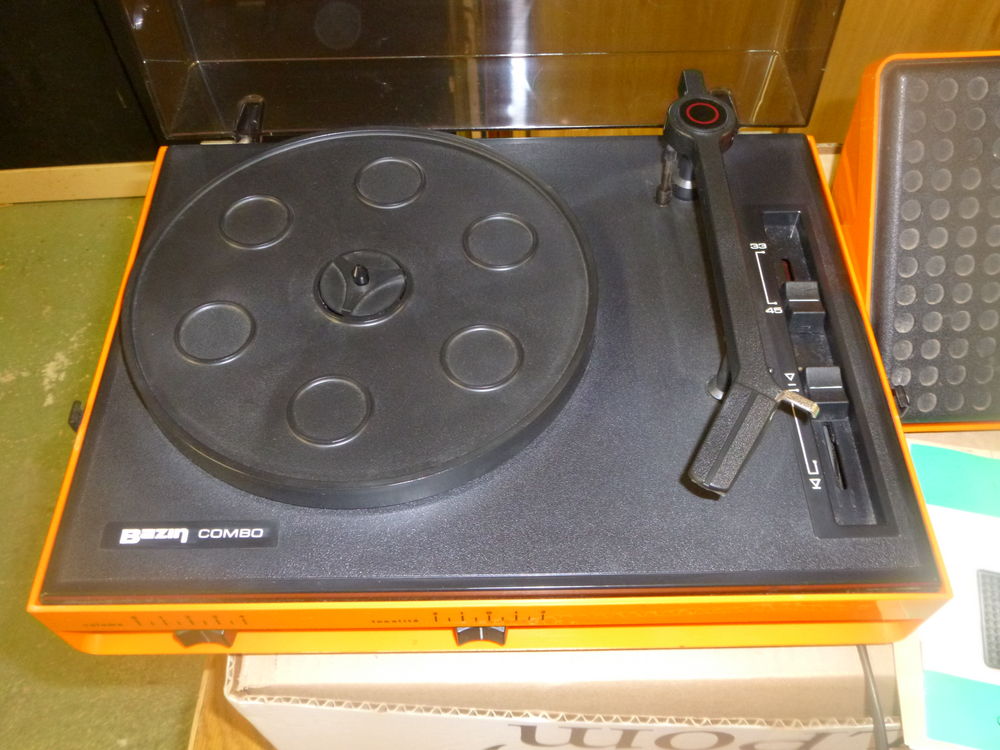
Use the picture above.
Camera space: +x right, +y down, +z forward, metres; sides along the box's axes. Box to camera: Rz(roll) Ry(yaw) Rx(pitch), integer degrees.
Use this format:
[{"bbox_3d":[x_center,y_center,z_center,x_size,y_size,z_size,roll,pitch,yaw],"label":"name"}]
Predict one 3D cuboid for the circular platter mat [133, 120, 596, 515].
[{"bbox_3d":[-0.063,-0.037,0.414,0.213,0.015,0.213,0,55,0],"label":"circular platter mat"}]

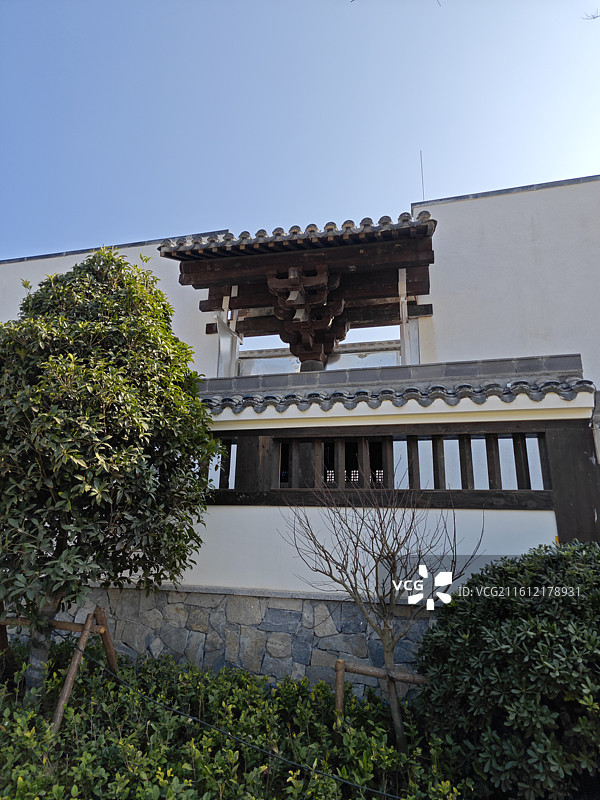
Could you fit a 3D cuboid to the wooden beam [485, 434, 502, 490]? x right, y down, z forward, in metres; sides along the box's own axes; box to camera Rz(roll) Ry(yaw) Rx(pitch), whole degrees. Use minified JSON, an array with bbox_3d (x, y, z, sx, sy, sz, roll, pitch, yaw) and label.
[{"bbox_3d":[1.718,0.560,4.719,0.090,0.510,0.075,-3,-17,16],"label":"wooden beam"}]

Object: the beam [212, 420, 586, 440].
[{"bbox_3d":[0.765,0.307,5.091,3.528,0.137,0.170,-3,-17,16],"label":"beam"}]

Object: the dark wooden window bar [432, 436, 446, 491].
[{"bbox_3d":[1.272,0.583,4.845,0.090,0.510,0.075,-3,-17,16],"label":"dark wooden window bar"}]

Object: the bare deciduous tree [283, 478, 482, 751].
[{"bbox_3d":[0.572,1.533,3.874,1.400,1.889,1.300,-3,-17,16],"label":"bare deciduous tree"}]

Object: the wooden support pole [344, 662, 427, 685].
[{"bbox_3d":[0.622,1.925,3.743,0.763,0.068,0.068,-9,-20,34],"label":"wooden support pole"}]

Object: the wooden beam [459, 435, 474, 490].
[{"bbox_3d":[1.498,0.571,4.782,0.090,0.510,0.075,-3,-17,16],"label":"wooden beam"}]

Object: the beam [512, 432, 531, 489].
[{"bbox_3d":[1.940,0.548,4.657,0.090,0.510,0.075,-3,-17,16],"label":"beam"}]

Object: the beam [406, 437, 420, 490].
[{"bbox_3d":[1.048,0.594,4.908,0.090,0.510,0.075,-3,-17,16],"label":"beam"}]

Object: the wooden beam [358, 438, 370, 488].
[{"bbox_3d":[0.611,0.617,5.032,0.090,0.510,0.075,-3,-17,16],"label":"wooden beam"}]

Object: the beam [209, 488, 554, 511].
[{"bbox_3d":[0.602,0.934,4.949,3.229,0.167,0.170,-3,-17,16],"label":"beam"}]

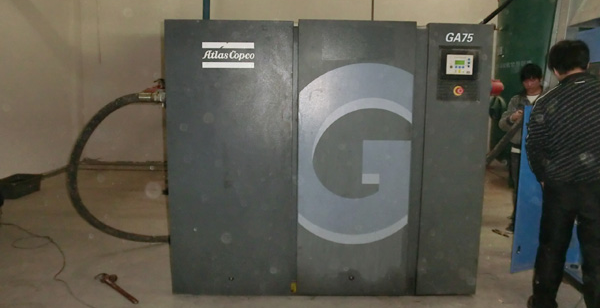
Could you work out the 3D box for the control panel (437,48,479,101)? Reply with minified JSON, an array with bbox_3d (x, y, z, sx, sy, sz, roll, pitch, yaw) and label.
[{"bbox_3d":[1.016,-0.511,2.774,0.270,0.343,0.050,1,8,-1],"label":"control panel"}]

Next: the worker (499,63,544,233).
[{"bbox_3d":[2.259,-0.052,4.347,0.560,1.680,0.420,4,8,22],"label":"worker"}]

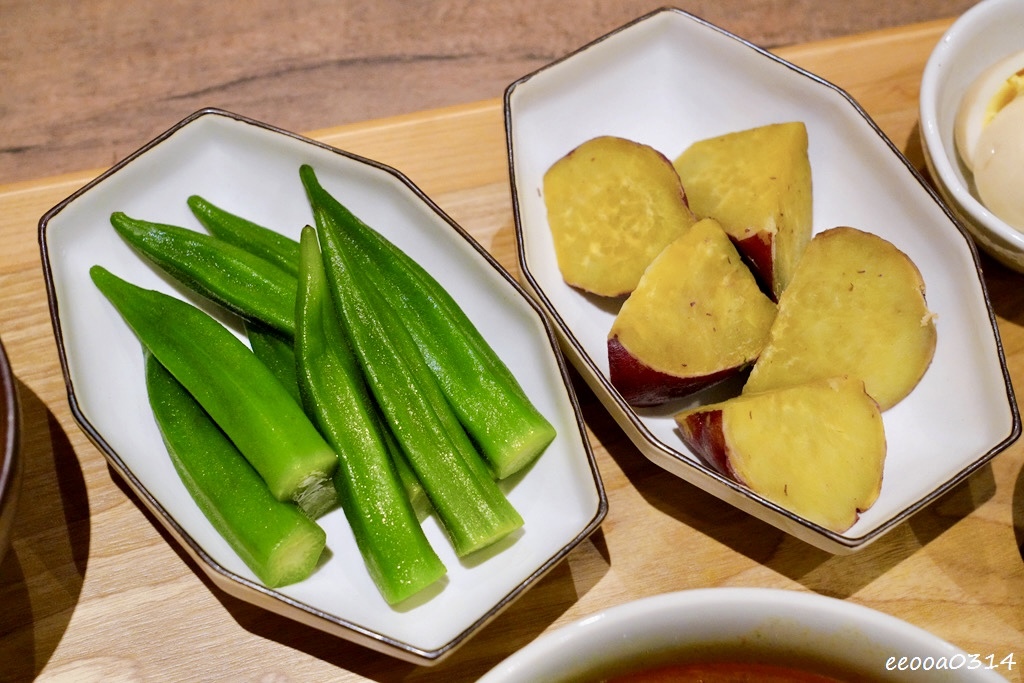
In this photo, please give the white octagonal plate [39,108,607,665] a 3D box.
[{"bbox_3d":[-0.051,0.011,0.433,0.107,0.030,0.155,-39,73,-19],"label":"white octagonal plate"}]

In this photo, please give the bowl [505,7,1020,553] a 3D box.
[{"bbox_3d":[0.063,-0.017,0.453,0.107,0.030,0.155,-30,70,-16],"label":"bowl"}]

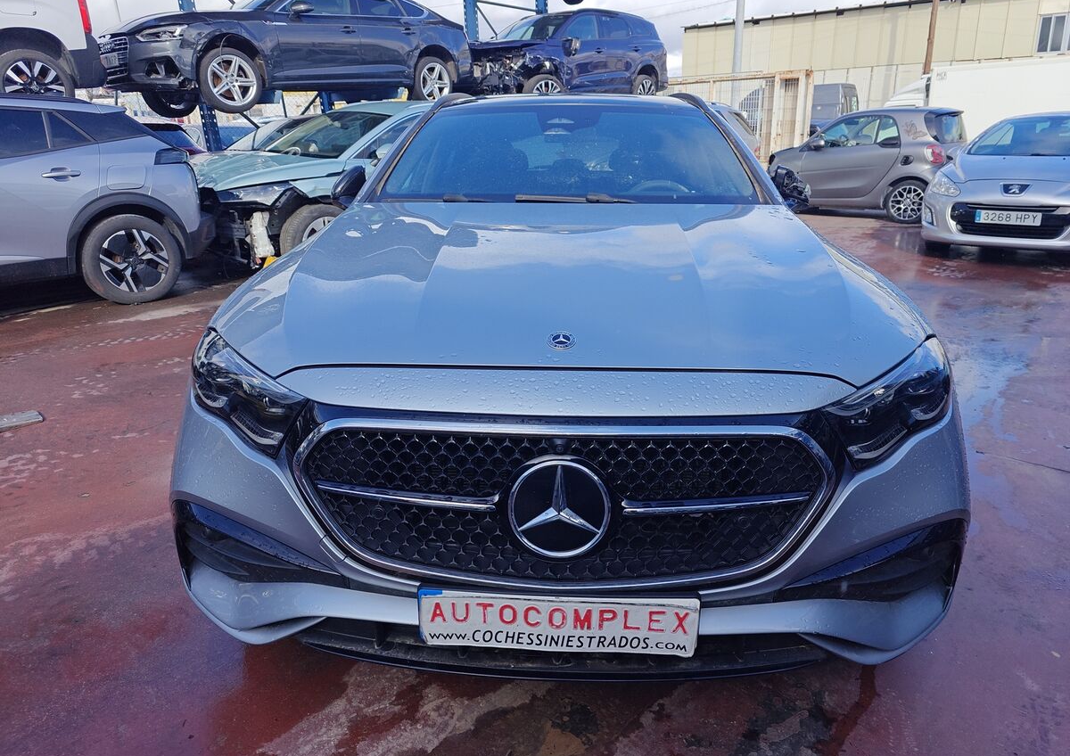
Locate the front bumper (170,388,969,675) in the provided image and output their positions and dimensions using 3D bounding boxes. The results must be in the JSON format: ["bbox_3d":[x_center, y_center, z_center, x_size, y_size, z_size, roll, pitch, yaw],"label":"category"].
[{"bbox_3d":[0.055,0.305,1.535,1.870,0.610,0.500,1,18,3],"label":"front bumper"}]

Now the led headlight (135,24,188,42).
[{"bbox_3d":[-3.786,-3.493,7.212,0.420,0.175,0.430,16,27,40],"label":"led headlight"}]

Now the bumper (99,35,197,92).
[{"bbox_3d":[-4.335,-3.359,7.669,1.830,0.550,0.500,16,27,40],"label":"bumper"}]

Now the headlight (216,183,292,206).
[{"bbox_3d":[-2.496,-1.629,6.355,0.420,0.200,0.500,17,25,41],"label":"headlight"}]

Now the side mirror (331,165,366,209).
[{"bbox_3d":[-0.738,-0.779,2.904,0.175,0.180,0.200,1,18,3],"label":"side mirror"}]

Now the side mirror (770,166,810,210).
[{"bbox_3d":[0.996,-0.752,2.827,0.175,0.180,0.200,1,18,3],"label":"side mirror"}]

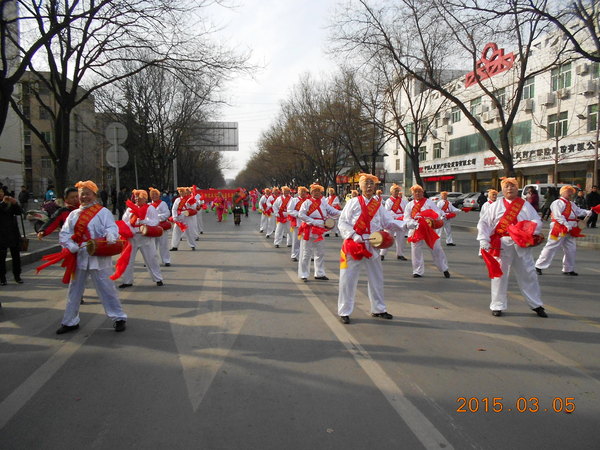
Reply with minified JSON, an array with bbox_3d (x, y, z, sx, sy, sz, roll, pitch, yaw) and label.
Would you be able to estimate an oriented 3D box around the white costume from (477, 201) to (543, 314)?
[{"bbox_3d":[2.674,0.368,5.741,0.780,1.440,0.520,1,4,14],"label":"white costume"}]

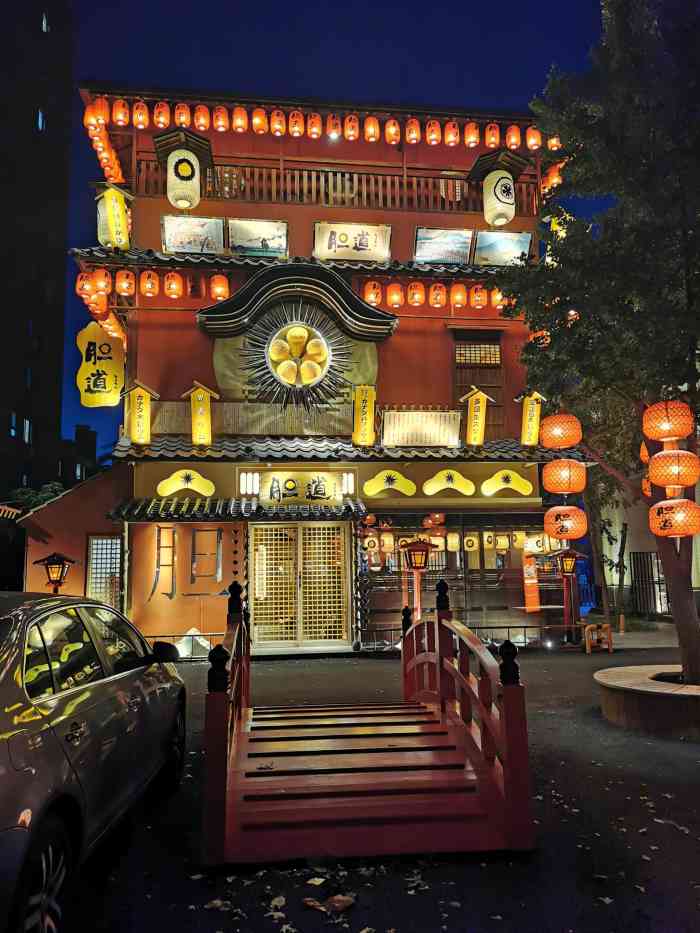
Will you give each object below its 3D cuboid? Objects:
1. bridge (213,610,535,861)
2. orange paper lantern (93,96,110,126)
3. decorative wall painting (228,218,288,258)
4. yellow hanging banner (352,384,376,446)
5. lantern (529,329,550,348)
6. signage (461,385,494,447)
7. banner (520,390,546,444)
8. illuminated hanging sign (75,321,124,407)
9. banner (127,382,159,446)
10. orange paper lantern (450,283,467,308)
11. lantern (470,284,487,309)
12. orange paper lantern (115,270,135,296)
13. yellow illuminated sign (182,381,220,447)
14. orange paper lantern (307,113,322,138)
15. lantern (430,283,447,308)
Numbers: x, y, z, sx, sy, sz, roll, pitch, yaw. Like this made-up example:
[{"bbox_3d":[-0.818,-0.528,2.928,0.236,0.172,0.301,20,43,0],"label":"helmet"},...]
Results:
[{"bbox_3d":[-0.068,1.671,5.807,1.800,1.400,3.500,0,-8,-6],"label":"bridge"},{"bbox_3d":[-4.509,-6.467,13.247,0.278,0.433,0.278,0,-8,-7],"label":"orange paper lantern"},{"bbox_3d":[-1.691,-4.199,13.404,1.070,0.680,0.090,0,14,-7],"label":"decorative wall painting"},{"bbox_3d":[0.260,-0.914,13.042,0.400,1.020,0.150,0,5,-7],"label":"yellow hanging banner"},{"bbox_3d":[4.194,-2.881,16.065,0.330,0.412,0.330,0,-8,-7],"label":"lantern"},{"bbox_3d":[2.323,-0.933,13.312,0.600,1.020,0.220,0,5,-7],"label":"signage"},{"bbox_3d":[3.182,-0.823,12.731,0.460,0.930,0.160,0,7,-8],"label":"banner"},{"bbox_3d":[-4.985,-2.038,14.543,0.927,1.761,0.154,0,-8,-7],"label":"illuminated hanging sign"},{"bbox_3d":[-3.593,-0.905,12.541,0.580,1.050,0.220,0,5,-7],"label":"banner"},{"bbox_3d":[1.962,-3.091,13.162,0.300,0.430,0.300,0,-8,-7],"label":"orange paper lantern"},{"bbox_3d":[2.409,-3.165,13.594,0.317,0.412,0.317,0,-8,-7],"label":"lantern"},{"bbox_3d":[-3.641,-2.975,11.825,0.295,0.385,0.295,0,-8,-8],"label":"orange paper lantern"},{"bbox_3d":[-2.526,-0.900,12.408,0.610,1.100,0.250,0,-7,-7],"label":"yellow illuminated sign"},{"bbox_3d":[-0.658,-6.371,13.610,0.280,0.426,0.280,0,-8,-7],"label":"orange paper lantern"},{"bbox_3d":[1.571,-3.071,13.070,0.320,0.445,0.320,0,-7,-7],"label":"lantern"}]

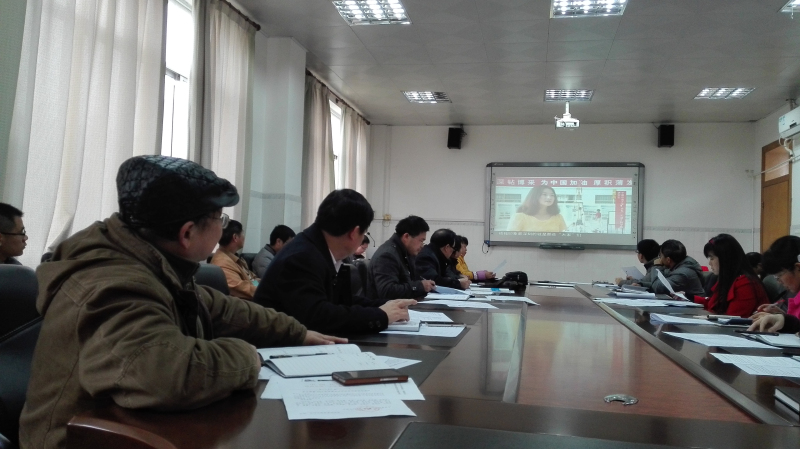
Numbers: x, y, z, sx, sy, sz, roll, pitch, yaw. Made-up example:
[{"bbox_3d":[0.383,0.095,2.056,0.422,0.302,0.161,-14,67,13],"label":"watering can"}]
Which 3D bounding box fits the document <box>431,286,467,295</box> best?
[{"bbox_3d":[0.321,0.405,3.522,0.220,0.050,0.220,2,-3,13],"label":"document"}]

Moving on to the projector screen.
[{"bbox_3d":[2.480,-0.301,8.702,2.307,1.312,0.070,2,-3,13],"label":"projector screen"}]

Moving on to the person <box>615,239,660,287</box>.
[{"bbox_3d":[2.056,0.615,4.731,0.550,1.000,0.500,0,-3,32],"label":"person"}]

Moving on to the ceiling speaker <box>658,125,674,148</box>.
[{"bbox_3d":[3.789,-1.248,8.156,0.205,0.310,0.200,2,-3,13],"label":"ceiling speaker"}]

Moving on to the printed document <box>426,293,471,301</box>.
[{"bbox_3d":[0.284,0.419,3.324,0.250,0.020,0.260,2,-3,13],"label":"printed document"}]

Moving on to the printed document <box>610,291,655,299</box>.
[{"bbox_3d":[1.542,0.463,3.801,0.275,0.030,0.210,2,-3,13],"label":"printed document"}]

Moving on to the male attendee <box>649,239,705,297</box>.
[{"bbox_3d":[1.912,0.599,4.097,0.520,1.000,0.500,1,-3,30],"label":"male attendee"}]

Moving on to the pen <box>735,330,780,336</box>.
[{"bbox_3d":[1.188,0.363,1.905,0.135,0.012,0.012,1,-3,29],"label":"pen"}]

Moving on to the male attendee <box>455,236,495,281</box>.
[{"bbox_3d":[0.518,0.683,5.104,0.560,1.132,0.460,2,-3,8],"label":"male attendee"}]

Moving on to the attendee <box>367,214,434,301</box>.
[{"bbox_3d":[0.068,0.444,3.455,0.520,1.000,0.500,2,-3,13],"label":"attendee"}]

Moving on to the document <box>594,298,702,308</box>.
[{"bbox_3d":[1.385,0.437,3.191,0.490,0.012,0.300,2,-3,5],"label":"document"}]

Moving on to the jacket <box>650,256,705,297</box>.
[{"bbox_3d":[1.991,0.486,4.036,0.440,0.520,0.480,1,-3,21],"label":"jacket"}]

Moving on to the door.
[{"bbox_3d":[4.948,0.219,7.491,0.080,2.651,0.950,2,-3,13],"label":"door"}]

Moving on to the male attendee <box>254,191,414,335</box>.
[{"bbox_3d":[-0.232,0.470,1.938,0.640,1.192,0.530,2,-3,5],"label":"male attendee"}]

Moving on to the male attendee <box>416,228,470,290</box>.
[{"bbox_3d":[0.228,0.614,4.024,0.560,1.142,0.520,2,-3,3],"label":"male attendee"}]

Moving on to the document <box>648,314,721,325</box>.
[{"bbox_3d":[1.121,0.377,2.269,0.210,0.022,0.250,2,-3,13],"label":"document"}]

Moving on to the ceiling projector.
[{"bbox_3d":[2.180,-1.414,7.439,0.310,0.320,0.260,2,-3,13],"label":"ceiling projector"}]

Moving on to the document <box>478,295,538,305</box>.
[{"bbox_3d":[0.638,0.435,3.302,0.310,0.012,0.250,2,-3,13],"label":"document"}]

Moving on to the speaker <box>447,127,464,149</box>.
[{"bbox_3d":[0.852,-1.319,8.843,0.200,0.310,0.200,2,-3,13],"label":"speaker"}]

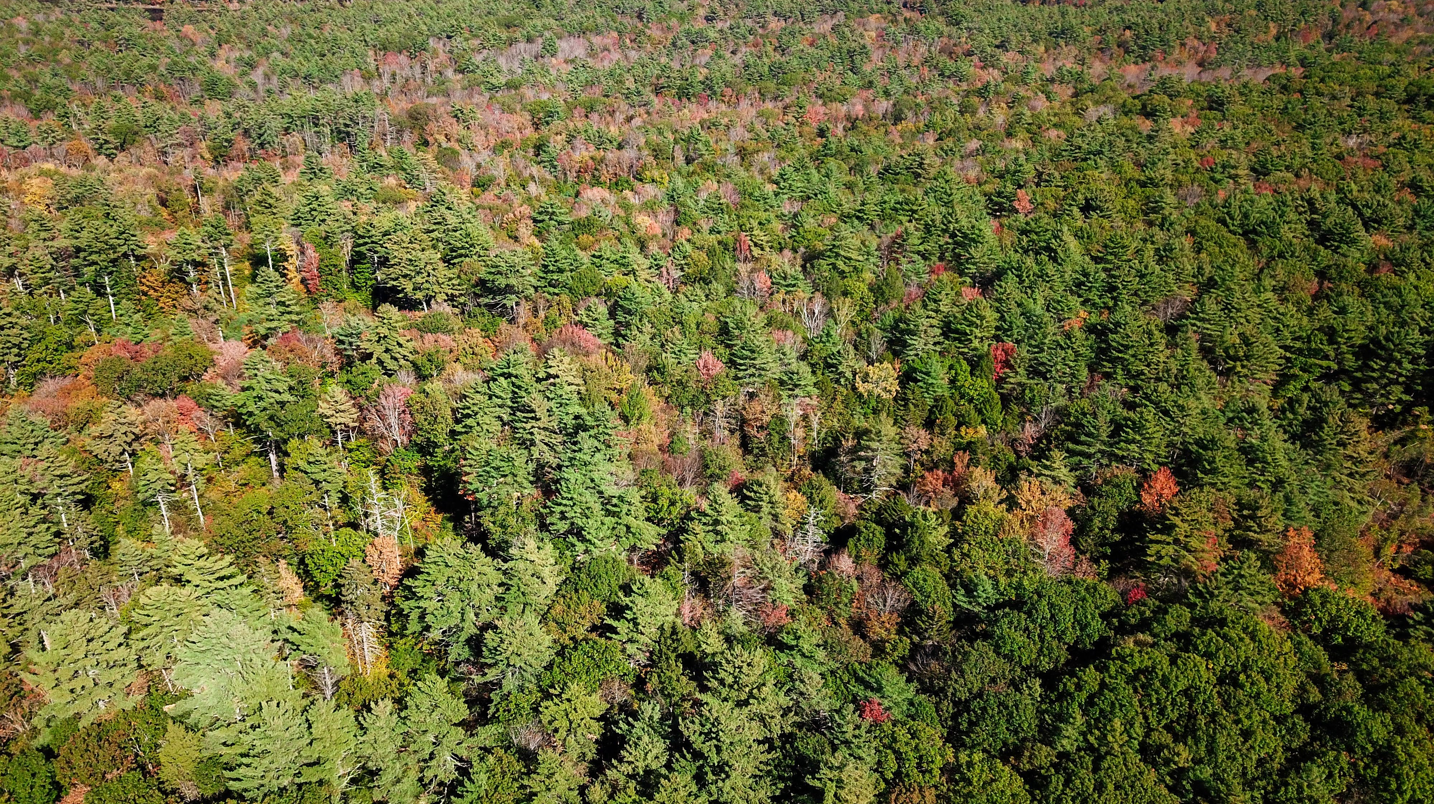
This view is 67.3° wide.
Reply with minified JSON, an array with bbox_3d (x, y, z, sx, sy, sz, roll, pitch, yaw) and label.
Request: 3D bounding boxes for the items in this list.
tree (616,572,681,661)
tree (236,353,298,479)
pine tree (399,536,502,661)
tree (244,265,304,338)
[{"bbox_3d":[-8.420,28.810,130.010,8.210,20.000,8.210,0,28,0],"label":"tree"},{"bbox_3d":[-71.850,3.420,172.410,9.830,24.500,9.830,0,28,0],"label":"tree"},{"bbox_3d":[-32.260,26.210,131.130,12.500,23.500,12.500,0,28,0],"label":"pine tree"},{"bbox_3d":[-86.650,-16.160,211.410,11.630,22.000,11.630,0,28,0],"label":"tree"}]

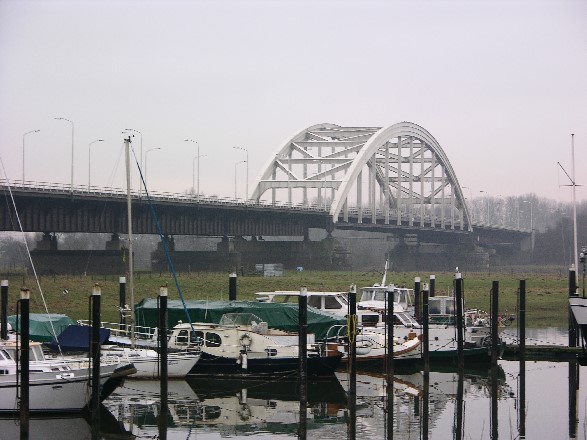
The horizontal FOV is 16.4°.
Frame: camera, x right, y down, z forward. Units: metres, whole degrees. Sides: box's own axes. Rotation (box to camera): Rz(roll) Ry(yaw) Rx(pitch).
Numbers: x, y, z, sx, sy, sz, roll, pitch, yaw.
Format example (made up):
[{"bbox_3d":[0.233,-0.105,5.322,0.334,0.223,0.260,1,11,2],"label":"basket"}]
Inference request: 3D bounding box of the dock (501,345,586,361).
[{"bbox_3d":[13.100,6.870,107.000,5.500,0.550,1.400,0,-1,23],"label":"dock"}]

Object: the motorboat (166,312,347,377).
[{"bbox_3d":[-2.170,4.926,81.200,7.600,2.550,2.700,-1,-1,24],"label":"motorboat"}]

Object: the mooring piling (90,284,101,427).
[{"bbox_3d":[-6.020,4.150,62.000,0.270,4.250,0.270,0,-1,23],"label":"mooring piling"}]

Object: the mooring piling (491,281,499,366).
[{"bbox_3d":[9.630,4.940,97.500,0.280,4.000,0.280,0,-1,23],"label":"mooring piling"}]

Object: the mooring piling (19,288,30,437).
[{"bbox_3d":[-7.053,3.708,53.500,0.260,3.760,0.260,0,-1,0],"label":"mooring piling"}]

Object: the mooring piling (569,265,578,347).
[{"bbox_3d":[13.738,4.325,100.000,0.320,4.227,0.320,0,-1,0],"label":"mooring piling"}]

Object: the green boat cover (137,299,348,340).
[{"bbox_3d":[-2.500,4.700,96.000,9.500,2.000,2.600,0,-1,23],"label":"green boat cover"}]

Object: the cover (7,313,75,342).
[{"bbox_3d":[-10.652,4.586,86.000,2.700,1.250,2.100,-1,-1,24],"label":"cover"}]

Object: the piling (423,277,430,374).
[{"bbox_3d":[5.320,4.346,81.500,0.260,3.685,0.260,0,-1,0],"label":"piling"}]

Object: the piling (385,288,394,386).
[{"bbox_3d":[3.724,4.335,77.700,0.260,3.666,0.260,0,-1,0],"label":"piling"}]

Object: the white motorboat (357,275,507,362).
[{"bbox_3d":[6.750,4.970,102.300,8.300,4.300,3.000,0,-1,23],"label":"white motorboat"}]

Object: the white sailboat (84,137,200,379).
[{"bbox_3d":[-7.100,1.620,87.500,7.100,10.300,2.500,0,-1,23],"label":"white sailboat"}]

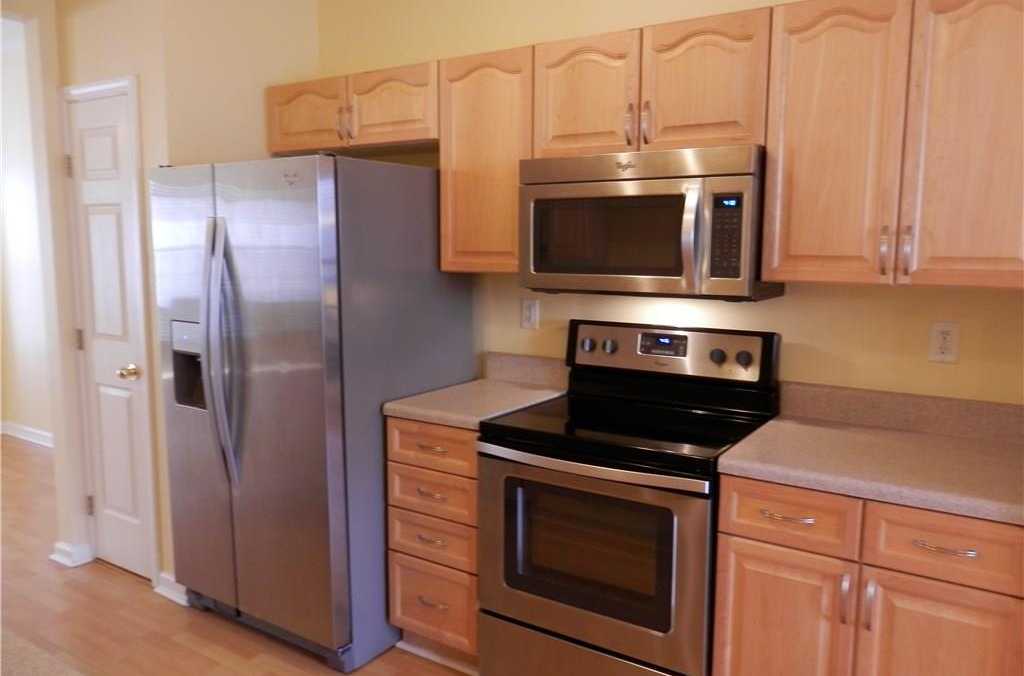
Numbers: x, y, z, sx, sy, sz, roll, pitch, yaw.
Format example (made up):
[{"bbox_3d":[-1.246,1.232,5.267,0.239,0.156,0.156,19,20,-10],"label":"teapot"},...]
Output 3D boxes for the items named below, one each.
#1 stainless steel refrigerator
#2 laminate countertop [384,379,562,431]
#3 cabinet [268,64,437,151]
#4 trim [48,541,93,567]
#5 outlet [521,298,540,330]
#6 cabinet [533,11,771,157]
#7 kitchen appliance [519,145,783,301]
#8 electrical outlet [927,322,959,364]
[{"bbox_3d":[-0.758,0.223,2.943,0.913,1.746,0.832,5,9,33],"label":"stainless steel refrigerator"},{"bbox_3d":[-0.102,0.232,2.717,0.416,0.038,0.636,5,9,33],"label":"laminate countertop"},{"bbox_3d":[-0.565,-0.907,3.057,0.934,0.273,0.338,5,9,33],"label":"cabinet"},{"bbox_3d":[-2.061,0.989,3.456,0.225,0.087,0.100,5,9,33],"label":"trim"},{"bbox_3d":[0.072,-0.094,2.948,0.076,0.117,0.009,5,9,33],"label":"outlet"},{"bbox_3d":[0.481,-0.763,2.395,0.763,0.381,0.338,5,9,33],"label":"cabinet"},{"bbox_3d":[0.448,-0.360,2.401,0.757,0.433,0.445,5,9,33],"label":"kitchen appliance"},{"bbox_3d":[1.274,0.014,2.178,0.072,0.116,0.009,5,9,33],"label":"electrical outlet"}]

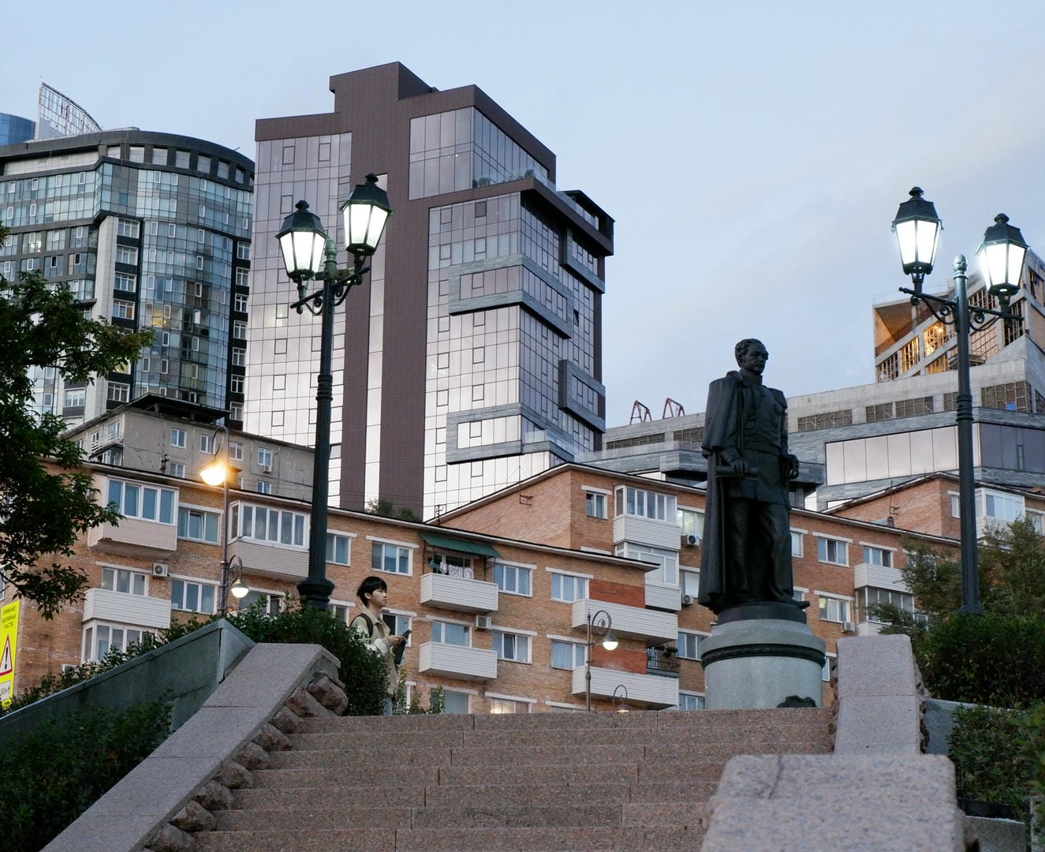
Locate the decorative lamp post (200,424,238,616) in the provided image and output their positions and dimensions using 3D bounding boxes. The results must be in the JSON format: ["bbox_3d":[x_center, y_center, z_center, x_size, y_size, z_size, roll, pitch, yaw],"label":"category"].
[{"bbox_3d":[-7.288,3.798,55.094,0.950,8.000,0.500,10,-19,-29],"label":"decorative lamp post"}]

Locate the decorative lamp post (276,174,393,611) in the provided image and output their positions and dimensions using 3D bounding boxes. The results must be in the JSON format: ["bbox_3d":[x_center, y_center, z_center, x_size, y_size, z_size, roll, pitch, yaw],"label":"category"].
[{"bbox_3d":[-1.553,0.291,17.687,0.400,4.600,1.120,16,-23,-41],"label":"decorative lamp post"}]

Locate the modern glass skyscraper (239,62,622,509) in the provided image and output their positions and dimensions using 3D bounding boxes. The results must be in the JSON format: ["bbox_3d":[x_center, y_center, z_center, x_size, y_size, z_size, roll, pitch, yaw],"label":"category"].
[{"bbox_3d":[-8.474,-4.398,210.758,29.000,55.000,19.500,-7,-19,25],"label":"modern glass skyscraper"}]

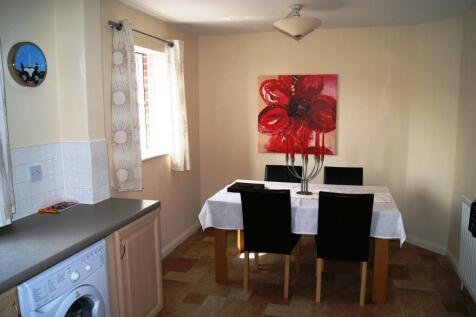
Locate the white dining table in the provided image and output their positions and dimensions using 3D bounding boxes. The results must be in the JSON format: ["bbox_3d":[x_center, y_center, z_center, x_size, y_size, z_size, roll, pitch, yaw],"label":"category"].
[{"bbox_3d":[0.606,0.700,3.352,1.570,0.760,0.980,2,8,16],"label":"white dining table"}]

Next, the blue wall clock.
[{"bbox_3d":[-1.218,-0.543,2.078,0.038,0.248,0.248,2,8,16],"label":"blue wall clock"}]

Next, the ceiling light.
[{"bbox_3d":[0.494,-1.134,2.989,0.405,0.285,0.405,2,8,16],"label":"ceiling light"}]

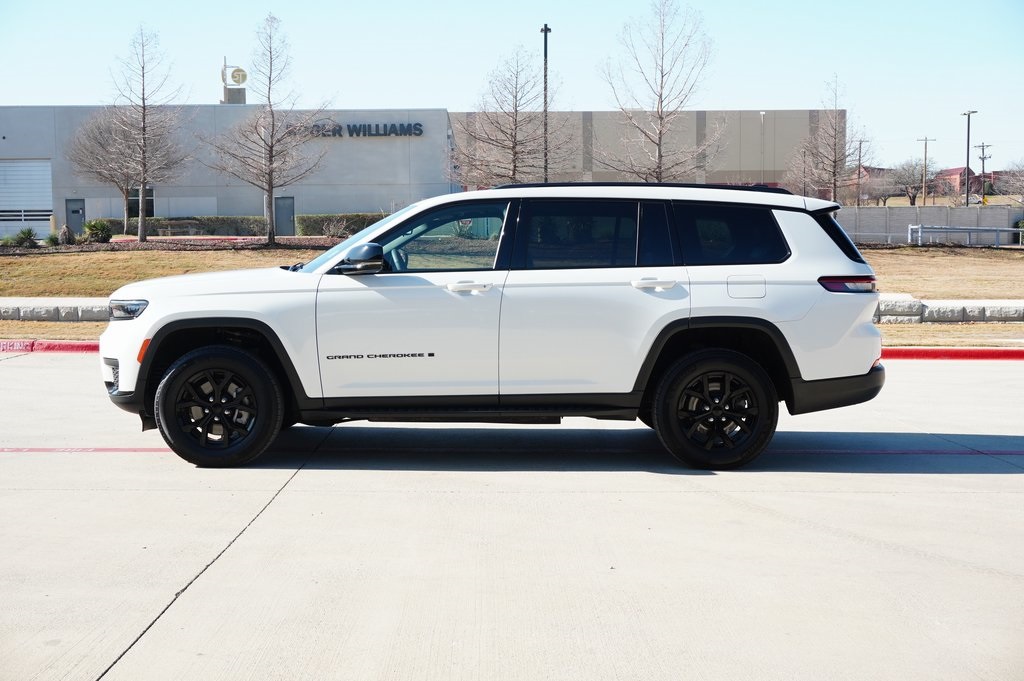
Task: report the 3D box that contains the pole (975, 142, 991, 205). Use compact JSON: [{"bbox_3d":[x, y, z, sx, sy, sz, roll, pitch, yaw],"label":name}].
[{"bbox_3d":[65.160,-22.816,164.636,2.500,8.894,0.400,0,5,0],"label":"pole"}]

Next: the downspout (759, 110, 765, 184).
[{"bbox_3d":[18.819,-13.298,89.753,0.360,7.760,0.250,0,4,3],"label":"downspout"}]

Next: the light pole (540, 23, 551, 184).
[{"bbox_3d":[1.390,-8.636,49.634,0.420,8.925,0.900,0,5,0],"label":"light pole"}]

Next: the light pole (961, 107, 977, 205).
[{"bbox_3d":[33.493,-12.613,87.654,1.200,8.447,0.400,0,5,0],"label":"light pole"}]

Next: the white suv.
[{"bbox_3d":[-0.135,-0.205,8.280,5.200,1.810,2.030,0,5,0],"label":"white suv"}]

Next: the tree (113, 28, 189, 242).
[{"bbox_3d":[-13.678,-7.680,44.672,3.167,7.997,3.167,0,5,0],"label":"tree"}]

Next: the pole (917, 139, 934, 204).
[{"bbox_3d":[55.276,-22.451,159.609,2.500,9.549,0.350,0,5,0],"label":"pole"}]

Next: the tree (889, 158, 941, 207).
[{"bbox_3d":[53.940,-21.070,159.733,6.970,6.508,6.970,0,5,0],"label":"tree"}]

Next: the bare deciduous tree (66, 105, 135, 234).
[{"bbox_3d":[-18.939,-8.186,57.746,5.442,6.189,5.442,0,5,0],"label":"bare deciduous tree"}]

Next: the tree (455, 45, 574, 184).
[{"bbox_3d":[0.096,-7.421,45.697,4.778,7.391,4.778,0,5,0],"label":"tree"}]

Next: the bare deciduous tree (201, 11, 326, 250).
[{"bbox_3d":[-9.258,-7.859,44.651,4.599,8.509,4.599,0,5,0],"label":"bare deciduous tree"}]

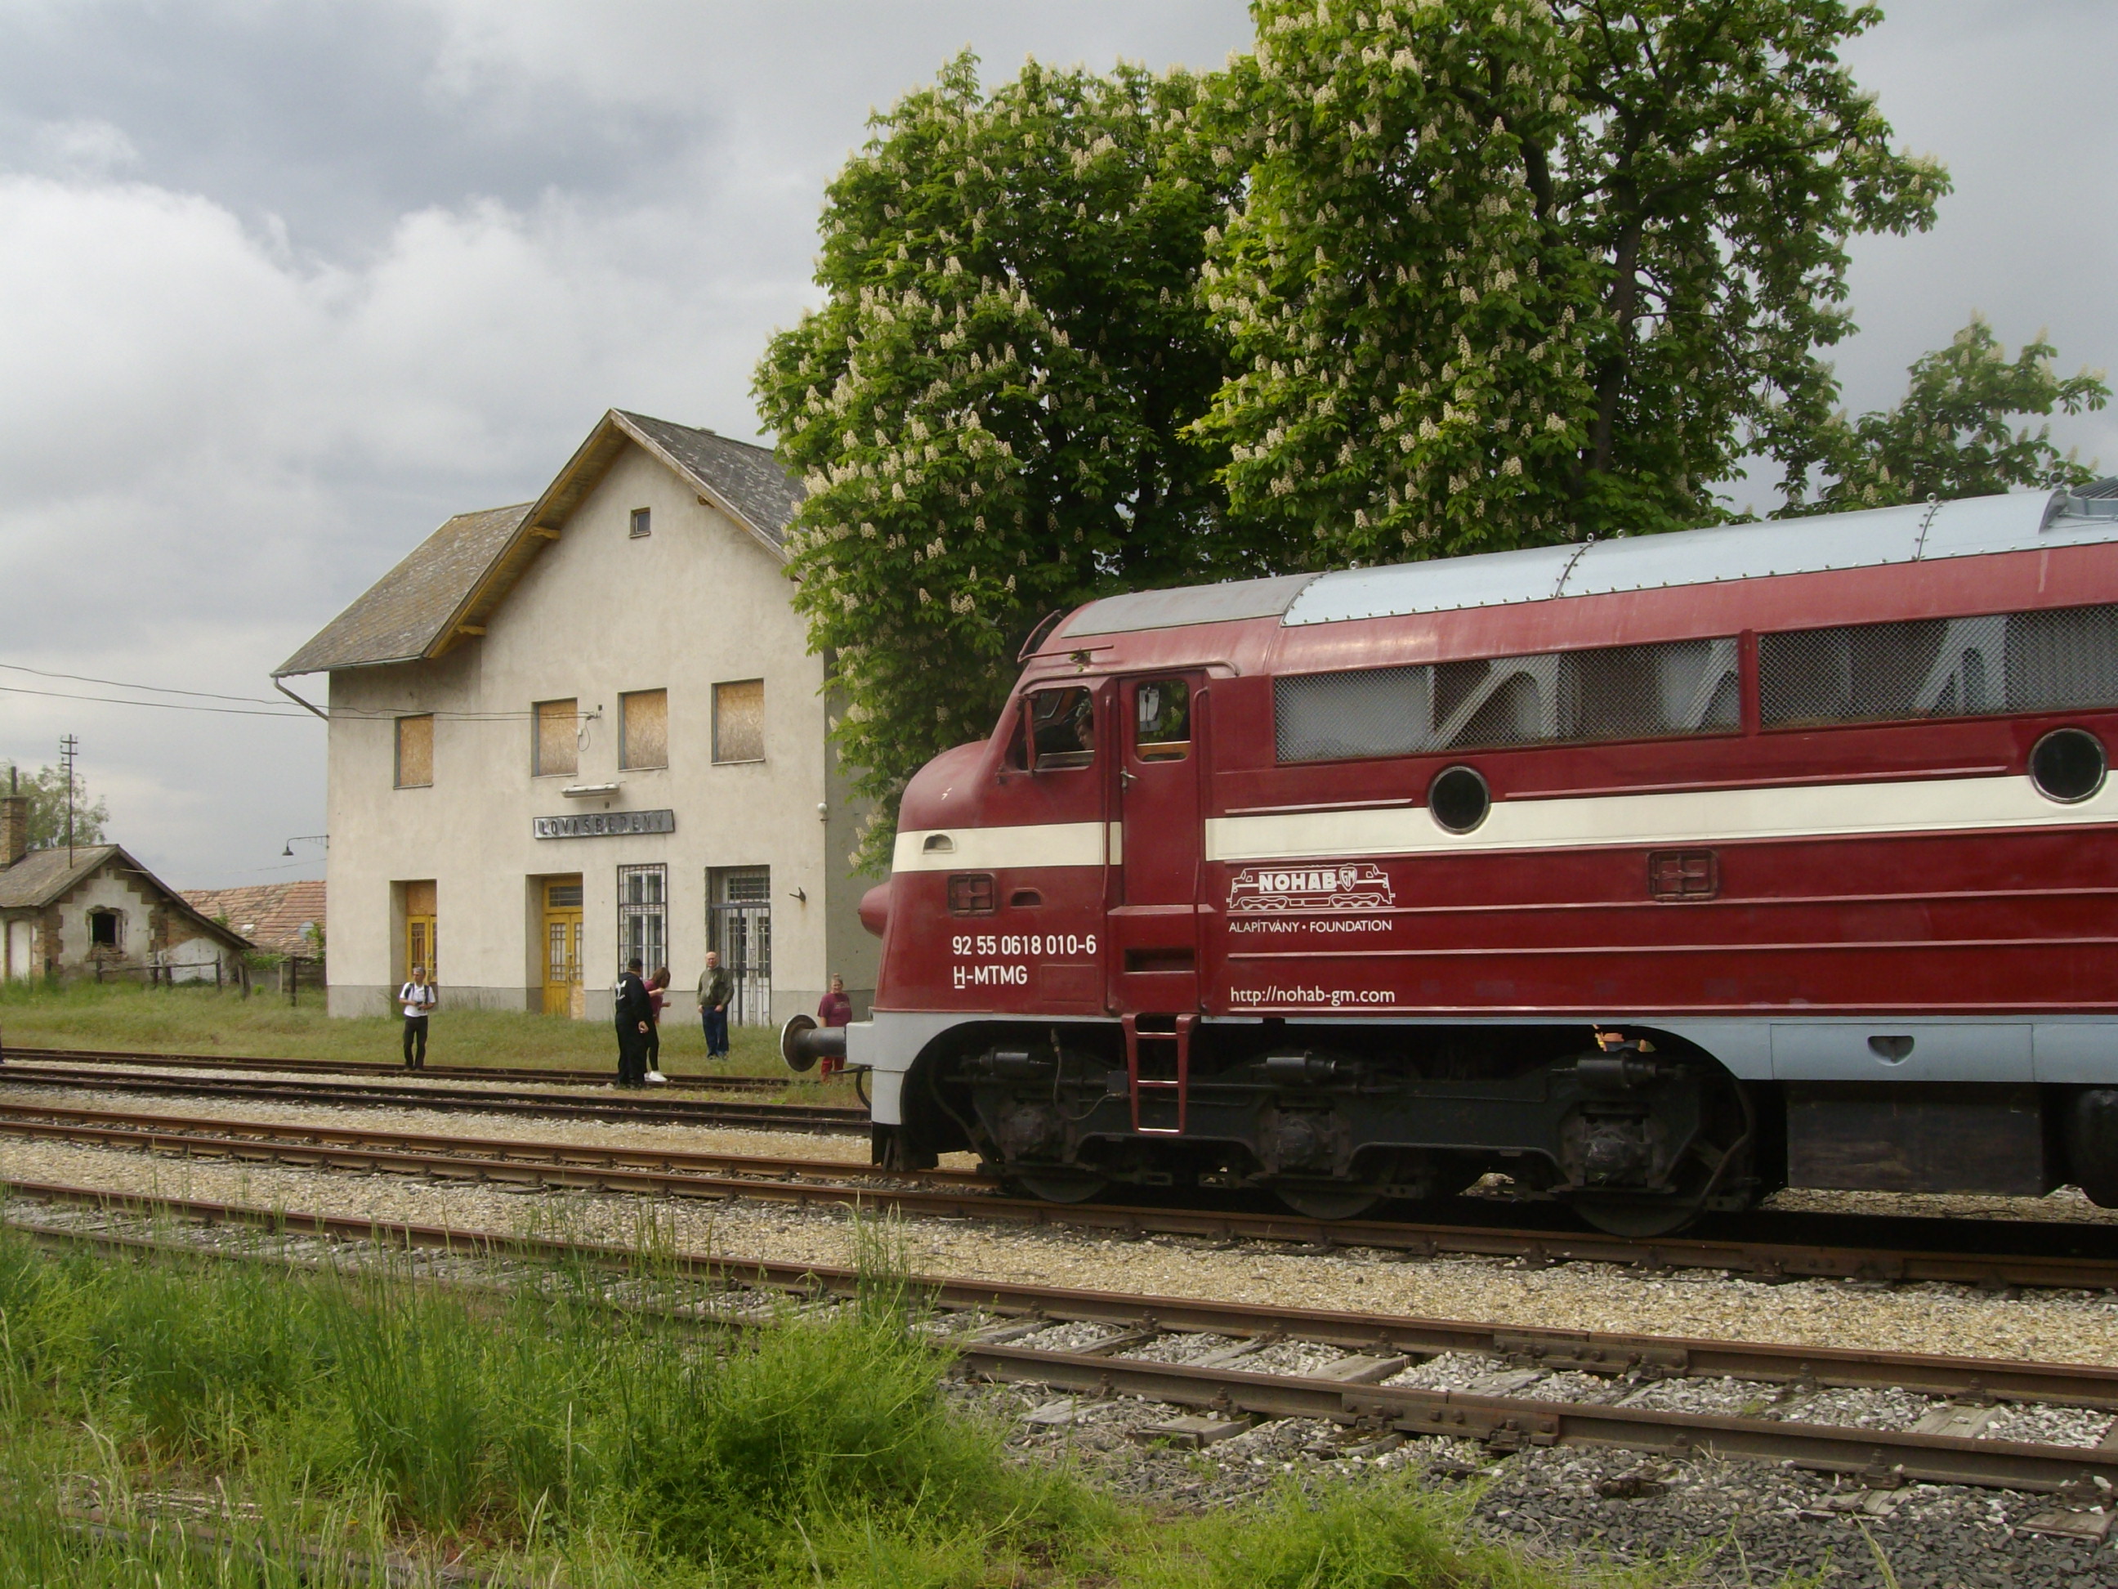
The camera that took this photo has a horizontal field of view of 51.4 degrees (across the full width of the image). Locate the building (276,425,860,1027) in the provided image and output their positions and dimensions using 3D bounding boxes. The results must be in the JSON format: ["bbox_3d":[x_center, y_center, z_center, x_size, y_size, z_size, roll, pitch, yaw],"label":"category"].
[{"bbox_3d":[-7.792,-1.121,47.656,15.500,11.880,10.270,-3,-5,32],"label":"building"}]

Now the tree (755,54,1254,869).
[{"bbox_3d":[-0.770,-3.844,34.969,8.600,15.720,8.600,-1,-4,0],"label":"tree"}]

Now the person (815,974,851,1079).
[{"bbox_3d":[-3.189,3.294,31.100,0.540,1.570,0.340,1,-5,-24],"label":"person"}]

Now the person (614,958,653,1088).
[{"bbox_3d":[-5.803,3.110,30.000,0.380,1.770,0.550,3,-6,-41],"label":"person"}]

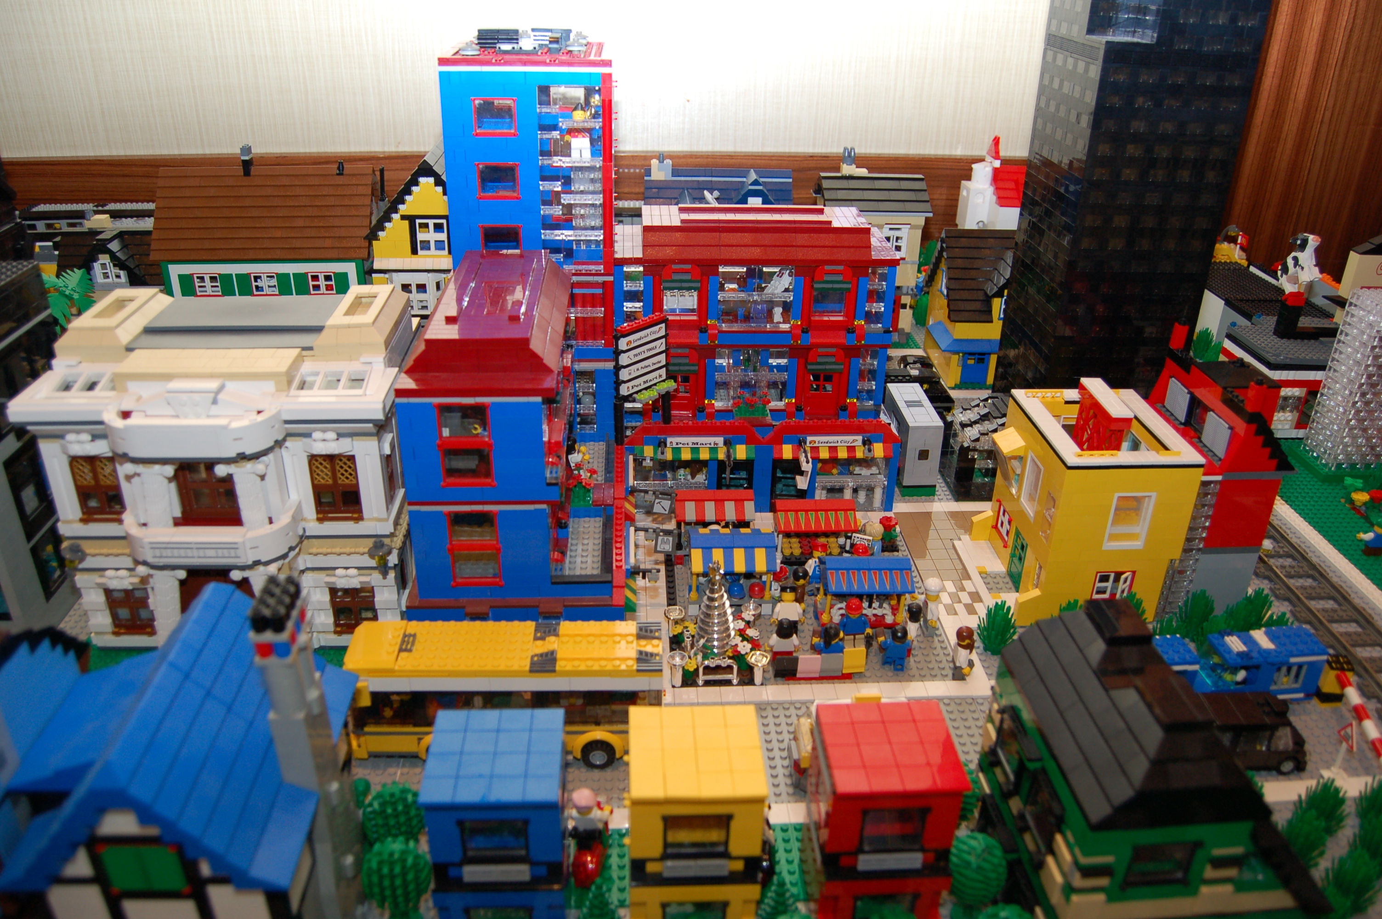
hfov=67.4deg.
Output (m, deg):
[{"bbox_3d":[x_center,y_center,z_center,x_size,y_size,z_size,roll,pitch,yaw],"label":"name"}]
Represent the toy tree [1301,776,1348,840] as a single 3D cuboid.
[{"bbox_3d":[0.373,0.203,0.612,0.033,0.042,0.033,0,27,-3],"label":"toy tree"}]

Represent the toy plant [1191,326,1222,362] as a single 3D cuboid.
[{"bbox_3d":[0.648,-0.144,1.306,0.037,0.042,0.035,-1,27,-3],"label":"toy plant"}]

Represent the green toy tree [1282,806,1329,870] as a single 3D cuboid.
[{"bbox_3d":[0.335,0.210,0.568,0.029,0.038,0.029,0,27,-3],"label":"green toy tree"}]

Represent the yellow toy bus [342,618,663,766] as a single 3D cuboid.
[{"bbox_3d":[-0.116,0.148,0.658,0.194,0.079,0.050,0,27,-3],"label":"yellow toy bus"}]

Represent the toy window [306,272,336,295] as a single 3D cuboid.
[{"bbox_3d":[-0.395,-0.188,1.108,0.033,0.029,0.009,-1,27,-3],"label":"toy window"}]

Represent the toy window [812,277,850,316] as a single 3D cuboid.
[{"bbox_3d":[0.119,-0.137,0.883,0.033,0.034,0.011,0,27,-3],"label":"toy window"}]

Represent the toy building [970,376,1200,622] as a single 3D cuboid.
[{"bbox_3d":[0.303,0.027,0.812,0.119,0.161,0.128,-1,27,-3],"label":"toy building"}]

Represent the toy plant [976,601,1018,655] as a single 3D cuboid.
[{"bbox_3d":[0.224,0.123,0.751,0.029,0.038,0.029,0,27,-3],"label":"toy plant"}]

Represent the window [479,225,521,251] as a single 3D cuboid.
[{"bbox_3d":[-0.151,-0.174,0.829,0.033,0.029,0.008,0,27,-3],"label":"window"}]

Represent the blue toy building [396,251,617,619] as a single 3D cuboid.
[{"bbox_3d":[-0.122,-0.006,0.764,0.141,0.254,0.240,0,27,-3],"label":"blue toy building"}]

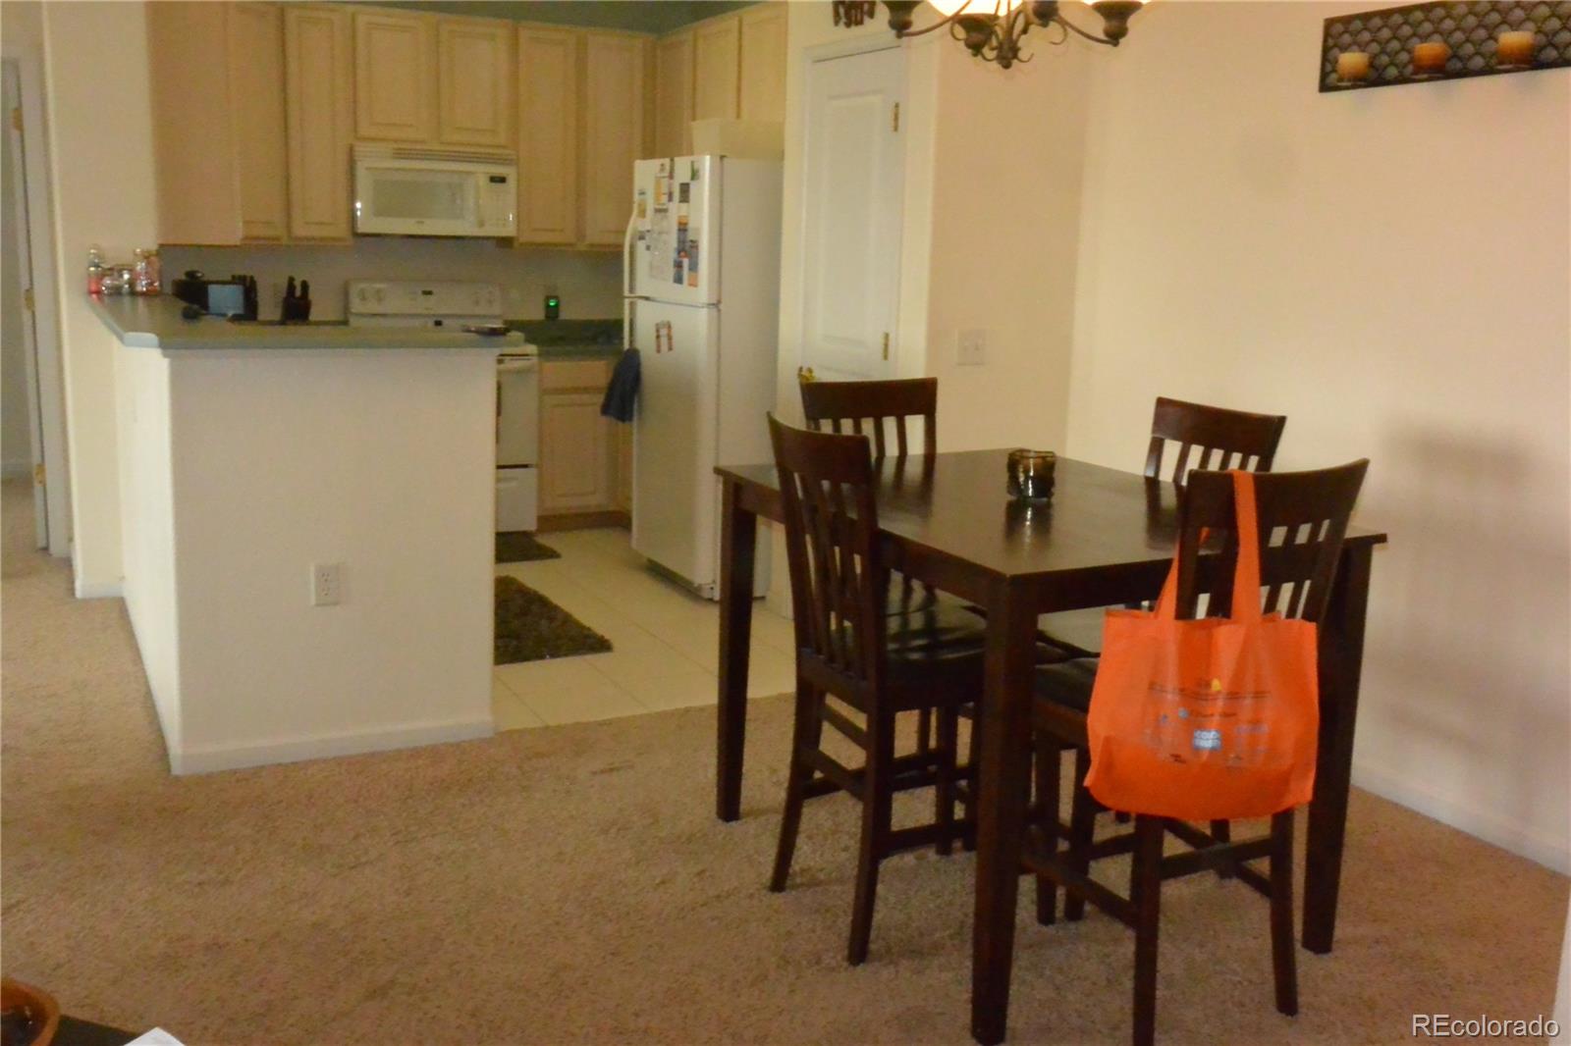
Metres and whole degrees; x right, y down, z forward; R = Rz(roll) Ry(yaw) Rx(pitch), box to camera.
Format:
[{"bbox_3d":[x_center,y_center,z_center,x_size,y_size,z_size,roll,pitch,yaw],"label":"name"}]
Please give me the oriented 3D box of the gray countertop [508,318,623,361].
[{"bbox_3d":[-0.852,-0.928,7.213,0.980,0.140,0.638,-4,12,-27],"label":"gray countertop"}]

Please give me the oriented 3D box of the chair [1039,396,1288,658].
[{"bbox_3d":[0.767,0.281,3.335,0.542,1.086,0.456,-4,12,-27],"label":"chair"}]

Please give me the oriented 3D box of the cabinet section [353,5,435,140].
[{"bbox_3d":[-1.862,-2.076,6.745,0.382,0.595,0.320,-4,12,-27],"label":"cabinet section"}]

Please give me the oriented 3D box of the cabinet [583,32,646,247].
[{"bbox_3d":[-0.899,-1.887,7.167,0.355,1.013,0.327,-4,12,-27],"label":"cabinet"}]

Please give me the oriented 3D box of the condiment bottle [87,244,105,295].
[{"bbox_3d":[-2.534,-0.928,5.284,0.052,0.173,0.052,-4,12,-27],"label":"condiment bottle"}]

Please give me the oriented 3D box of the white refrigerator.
[{"bbox_3d":[-0.159,-0.602,5.968,0.805,1.725,0.745,-4,12,-27],"label":"white refrigerator"}]

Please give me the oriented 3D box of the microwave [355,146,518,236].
[{"bbox_3d":[-1.689,-1.553,6.799,0.754,0.395,0.395,-4,12,-27],"label":"microwave"}]

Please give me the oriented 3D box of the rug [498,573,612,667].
[{"bbox_3d":[-1.180,0.351,5.377,0.705,0.020,1.170,-4,12,-27],"label":"rug"}]

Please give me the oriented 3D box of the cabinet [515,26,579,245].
[{"bbox_3d":[-1.213,-1.869,7.029,0.315,1.023,0.320,-4,12,-27],"label":"cabinet"}]

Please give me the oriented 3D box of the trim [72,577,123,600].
[{"bbox_3d":[-2.645,0.255,5.553,0.171,0.077,0.015,-4,12,-27],"label":"trim"}]

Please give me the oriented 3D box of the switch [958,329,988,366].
[{"bbox_3d":[0.618,-0.575,4.718,0.118,0.117,0.012,-4,12,-27],"label":"switch"}]

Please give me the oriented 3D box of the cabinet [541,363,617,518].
[{"bbox_3d":[-1.130,-0.476,7.168,0.390,0.757,0.603,-4,12,-27],"label":"cabinet"}]

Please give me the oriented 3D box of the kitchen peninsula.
[{"bbox_3d":[-1.652,-0.115,4.769,1.033,1.165,2.124,-4,12,-27],"label":"kitchen peninsula"}]

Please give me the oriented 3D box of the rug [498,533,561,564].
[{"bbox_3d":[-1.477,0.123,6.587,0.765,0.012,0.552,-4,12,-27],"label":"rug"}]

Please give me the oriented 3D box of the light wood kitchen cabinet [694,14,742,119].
[{"bbox_3d":[-0.173,-1.986,6.548,0.318,0.525,0.495,-4,12,-27],"label":"light wood kitchen cabinet"}]

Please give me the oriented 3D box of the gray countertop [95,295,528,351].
[{"bbox_3d":[-1.634,-0.663,4.570,0.957,0.040,2.250,-4,12,-27],"label":"gray countertop"}]

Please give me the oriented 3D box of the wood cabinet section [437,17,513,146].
[{"bbox_3d":[-1.524,-2.098,6.918,0.378,0.595,0.320,-4,12,-27],"label":"wood cabinet section"}]

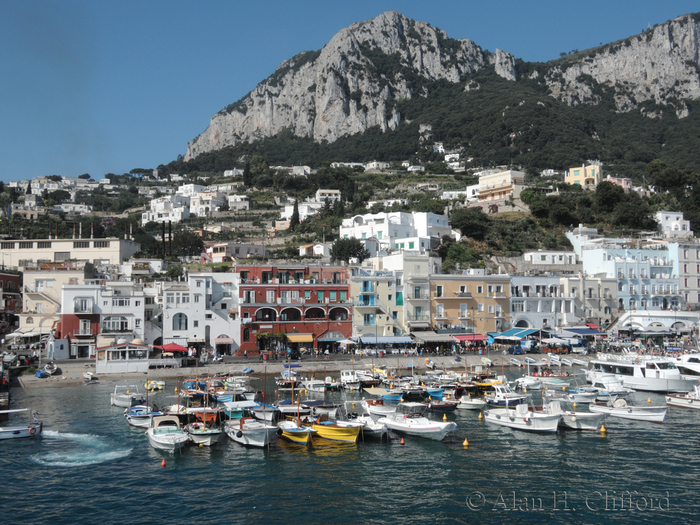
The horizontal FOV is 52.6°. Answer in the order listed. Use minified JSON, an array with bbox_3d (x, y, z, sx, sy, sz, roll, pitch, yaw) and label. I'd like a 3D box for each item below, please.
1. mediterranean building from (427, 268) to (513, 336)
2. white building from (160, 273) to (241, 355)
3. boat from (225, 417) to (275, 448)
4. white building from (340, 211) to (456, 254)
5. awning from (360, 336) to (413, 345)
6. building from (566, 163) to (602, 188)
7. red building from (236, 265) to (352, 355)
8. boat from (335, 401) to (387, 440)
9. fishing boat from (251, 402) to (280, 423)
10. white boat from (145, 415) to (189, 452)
[{"bbox_3d":[24.558,10.929,155.062,18.500,17.235,11.000,1,-4,-16],"label":"mediterranean building"},{"bbox_3d":[-30.839,10.854,147.535,15.700,16.617,10.500,0,-4,-7],"label":"white building"},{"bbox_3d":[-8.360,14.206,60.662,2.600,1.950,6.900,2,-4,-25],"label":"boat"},{"bbox_3d":[13.635,-8.518,206.385,22.000,11.819,24.000,-3,-5,40],"label":"white building"},{"bbox_3d":[7.410,15.592,141.549,10.100,1.496,2.800,1,-4,-11],"label":"awning"},{"bbox_3d":[84.889,-31.367,256.191,11.300,8.400,8.000,-2,-4,27],"label":"building"},{"bbox_3d":[-11.565,9.856,145.177,22.200,17.400,11.000,1,-3,-16],"label":"red building"},{"bbox_3d":[1.137,14.815,65.561,2.200,2.600,5.800,3,-4,-40],"label":"boat"},{"bbox_3d":[-8.729,15.162,73.052,2.300,1.650,6.000,1,-4,-20],"label":"fishing boat"},{"bbox_3d":[-15.130,14.048,59.568,2.500,2.150,6.100,1,-4,-21],"label":"white boat"}]

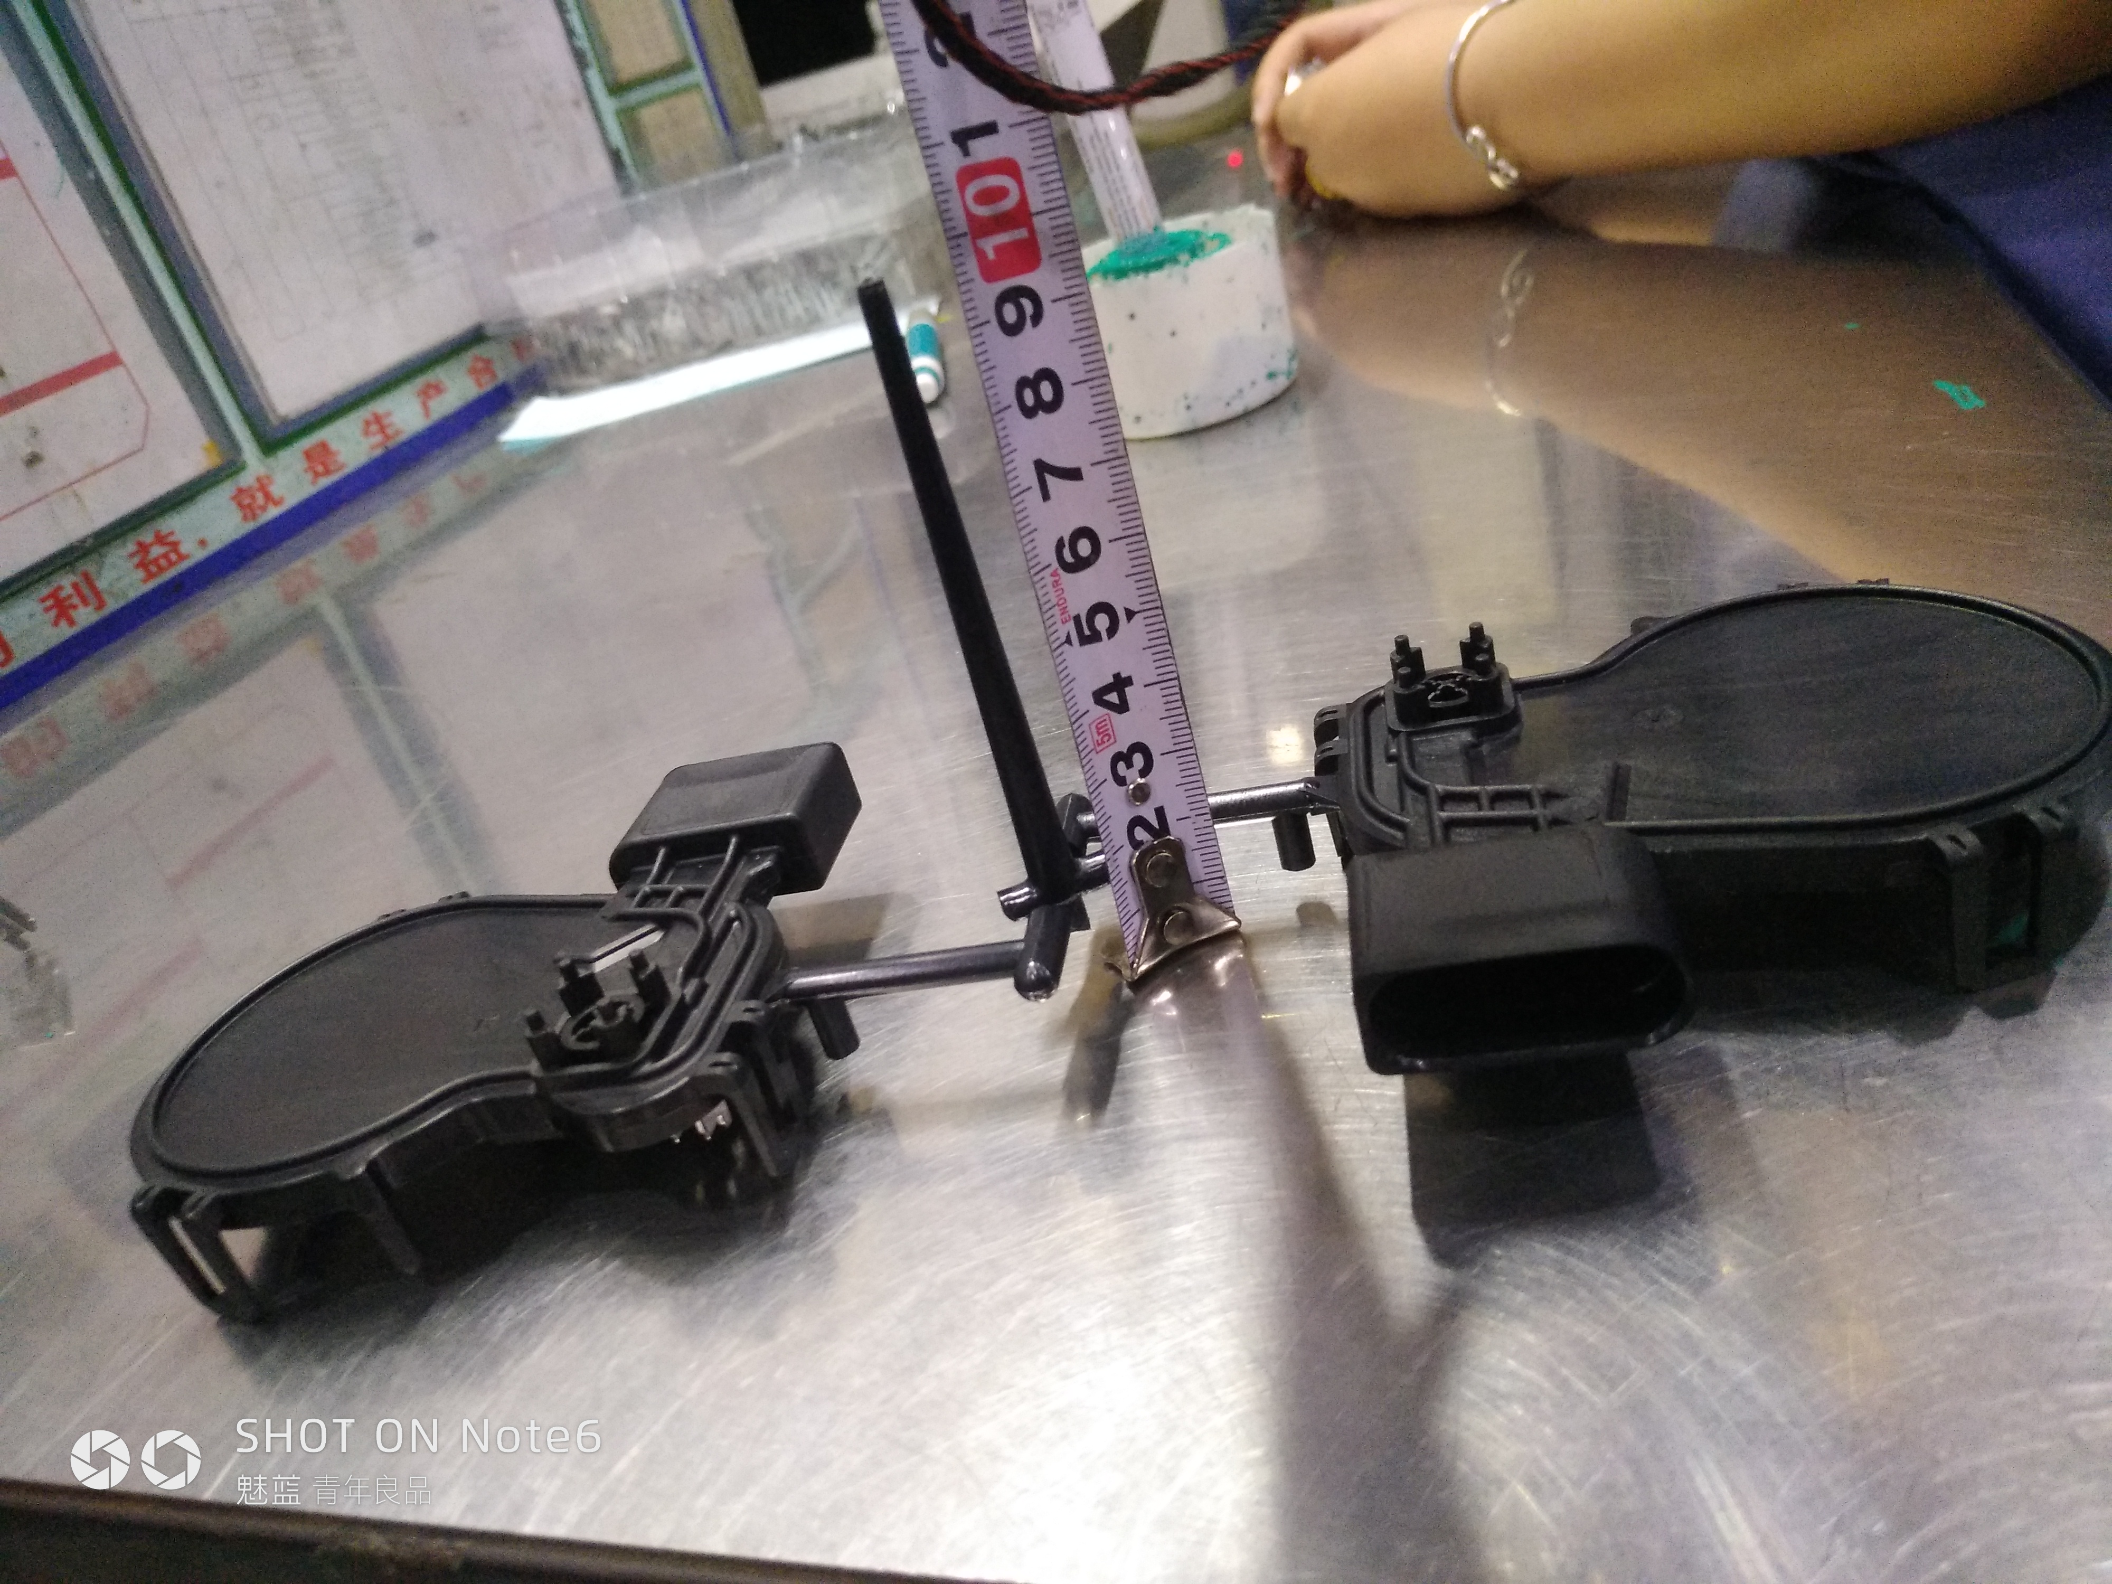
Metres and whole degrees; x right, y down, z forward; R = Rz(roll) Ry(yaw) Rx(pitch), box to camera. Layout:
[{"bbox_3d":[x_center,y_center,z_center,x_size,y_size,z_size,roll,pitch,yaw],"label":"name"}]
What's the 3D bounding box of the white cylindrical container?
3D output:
[{"bbox_3d":[0.033,-0.149,0.465,0.076,0.047,0.076,-14,26,7],"label":"white cylindrical container"}]

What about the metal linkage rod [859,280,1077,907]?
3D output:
[{"bbox_3d":[-0.011,-0.023,0.193,0.006,0.085,0.006,-16,23,-1],"label":"metal linkage rod"}]

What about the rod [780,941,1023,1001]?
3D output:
[{"bbox_3d":[-0.022,0.025,0.202,0.037,0.005,0.005,-8,27,18],"label":"rod"}]

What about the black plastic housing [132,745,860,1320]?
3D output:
[{"bbox_3d":[-0.081,0.028,0.226,0.104,0.029,0.100,-12,26,10],"label":"black plastic housing"}]

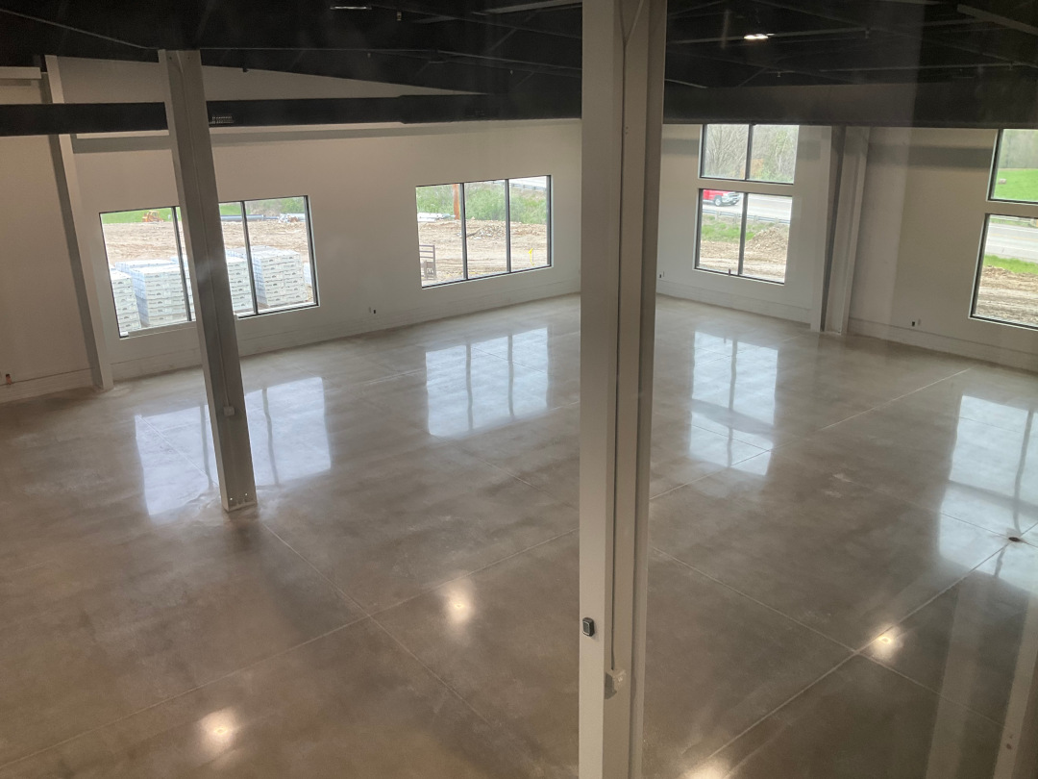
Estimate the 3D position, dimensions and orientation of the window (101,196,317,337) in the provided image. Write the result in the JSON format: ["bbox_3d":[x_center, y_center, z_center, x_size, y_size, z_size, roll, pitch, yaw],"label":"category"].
[{"bbox_3d":[-6.368,-2.680,18.435,4.338,2.482,0.124,-15,22,-35],"label":"window"}]

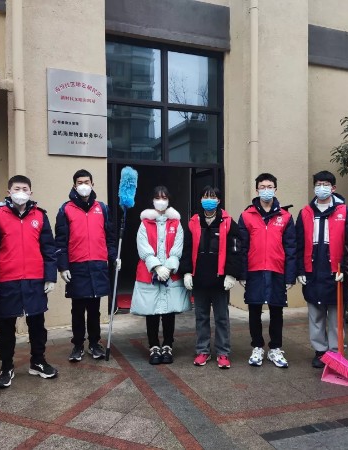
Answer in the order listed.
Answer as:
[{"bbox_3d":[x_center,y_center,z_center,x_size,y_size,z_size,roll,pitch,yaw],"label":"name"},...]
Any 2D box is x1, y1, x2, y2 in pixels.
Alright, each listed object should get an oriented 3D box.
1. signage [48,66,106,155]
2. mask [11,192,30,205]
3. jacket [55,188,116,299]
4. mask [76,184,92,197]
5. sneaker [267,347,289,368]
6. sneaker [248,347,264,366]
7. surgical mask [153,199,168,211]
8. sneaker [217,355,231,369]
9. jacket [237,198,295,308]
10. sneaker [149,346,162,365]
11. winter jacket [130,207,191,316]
[{"bbox_3d":[-1.159,-1.334,5.229,0.709,1.012,0.030,-1,1,-22],"label":"signage"},{"bbox_3d":[-1.262,-0.215,3.580,0.145,0.110,0.090,-1,2,-18],"label":"mask"},{"bbox_3d":[-0.865,0.169,4.234,0.594,1.044,0.360,-1,1,-9],"label":"jacket"},{"bbox_3d":[-0.859,-0.328,4.160,0.145,0.125,0.090,-1,1,-10],"label":"mask"},{"bbox_3d":[0.960,1.217,3.995,0.105,0.125,0.285,-1,1,-17],"label":"sneaker"},{"bbox_3d":[0.788,1.216,4.078,0.110,0.130,0.290,0,2,20],"label":"sneaker"},{"bbox_3d":[-0.120,-0.181,4.070,0.135,0.105,0.085,0,2,-2],"label":"surgical mask"},{"bbox_3d":[0.459,1.230,4.019,0.100,0.110,0.260,-1,2,-5],"label":"sneaker"},{"bbox_3d":[0.871,0.248,4.060,0.520,0.980,0.330,0,2,8],"label":"jacket"},{"bbox_3d":[-0.175,1.226,4.128,0.100,0.120,0.260,0,2,0],"label":"sneaker"},{"bbox_3d":[-0.128,0.336,4.102,0.557,0.998,0.400,0,1,-2],"label":"winter jacket"}]

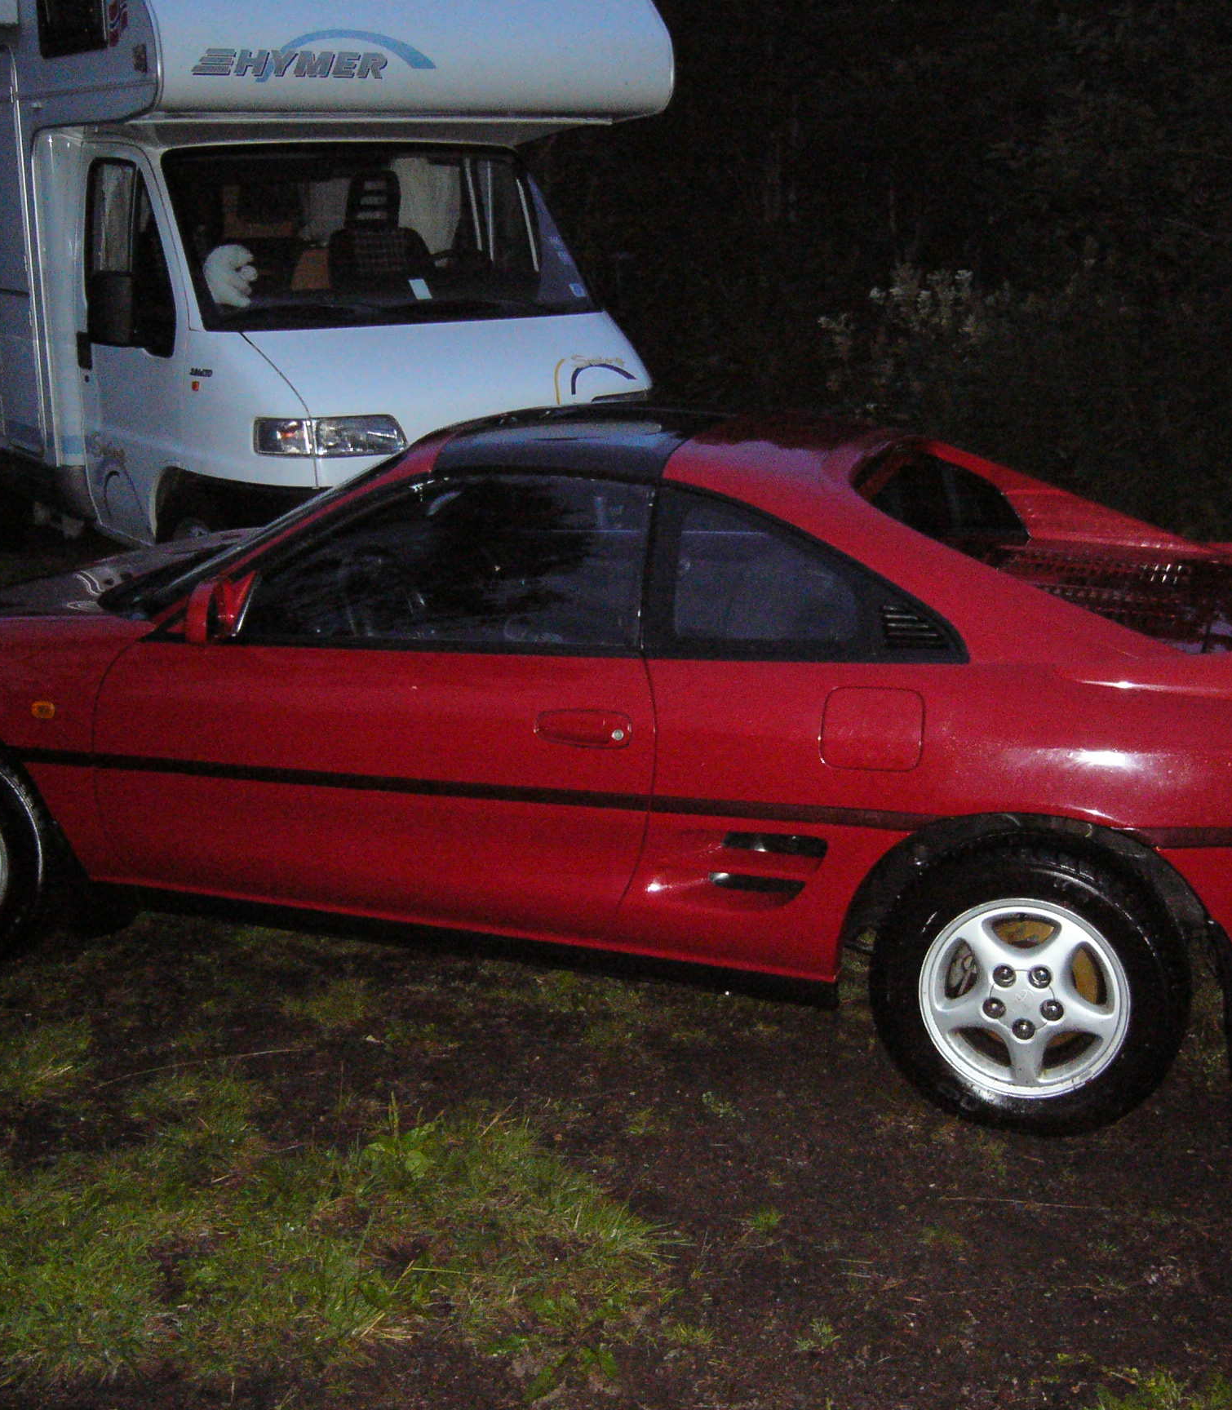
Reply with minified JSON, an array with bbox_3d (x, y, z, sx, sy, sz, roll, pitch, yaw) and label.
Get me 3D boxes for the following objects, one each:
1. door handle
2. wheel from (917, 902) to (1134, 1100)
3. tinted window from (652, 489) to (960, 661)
[{"bbox_3d":[-0.058,0.046,3.662,0.200,0.078,0.045,5,14,18],"label":"door handle"},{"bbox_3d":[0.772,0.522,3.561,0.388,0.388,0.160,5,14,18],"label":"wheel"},{"bbox_3d":[0.356,-0.228,3.603,0.625,0.343,0.080,5,-6,18],"label":"tinted window"}]

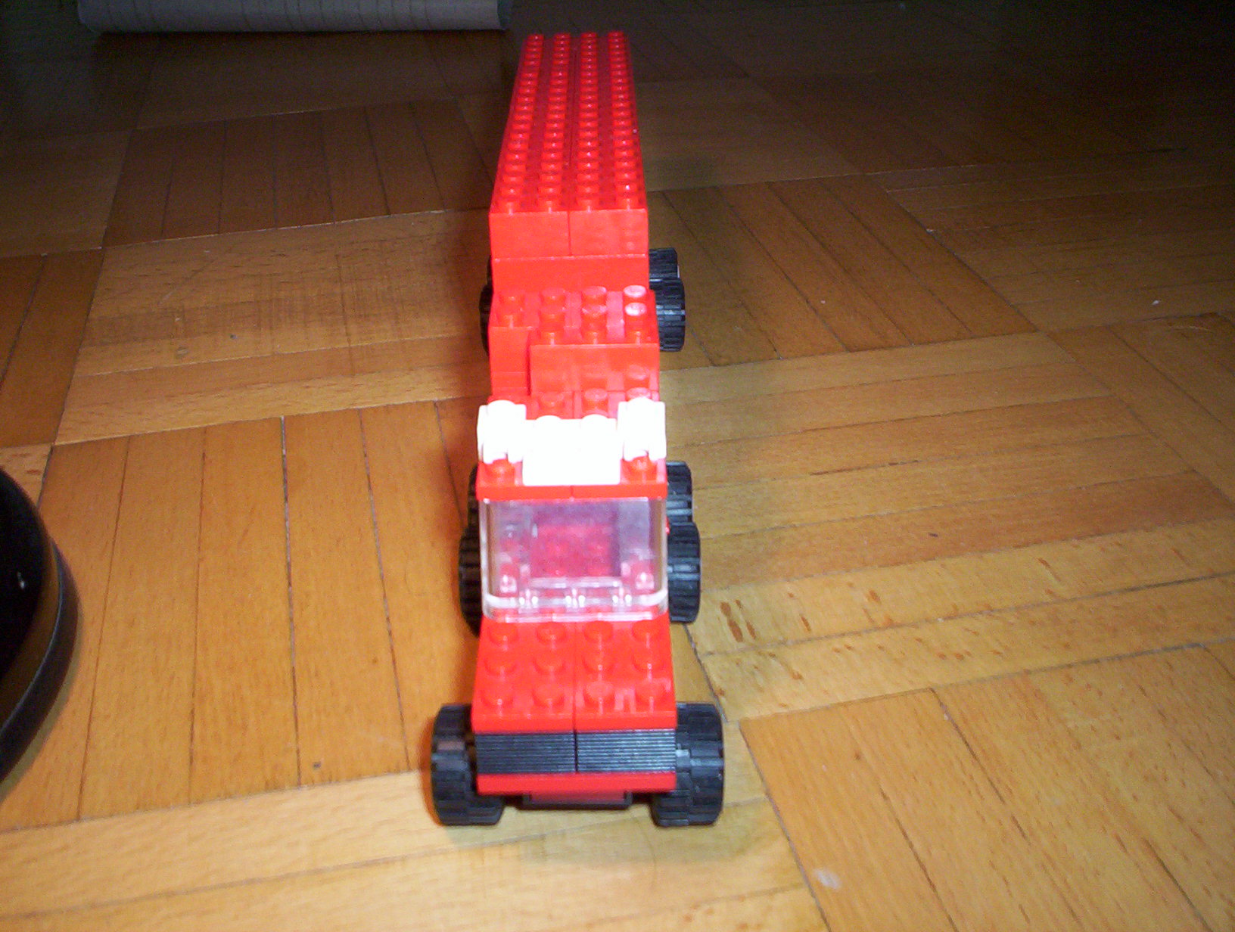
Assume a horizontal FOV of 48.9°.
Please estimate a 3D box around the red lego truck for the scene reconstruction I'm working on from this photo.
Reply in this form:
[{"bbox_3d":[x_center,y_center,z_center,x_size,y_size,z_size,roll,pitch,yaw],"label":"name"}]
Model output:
[{"bbox_3d":[-0.009,-0.033,0.320,0.055,0.080,0.259,-2,30,0],"label":"red lego truck"}]

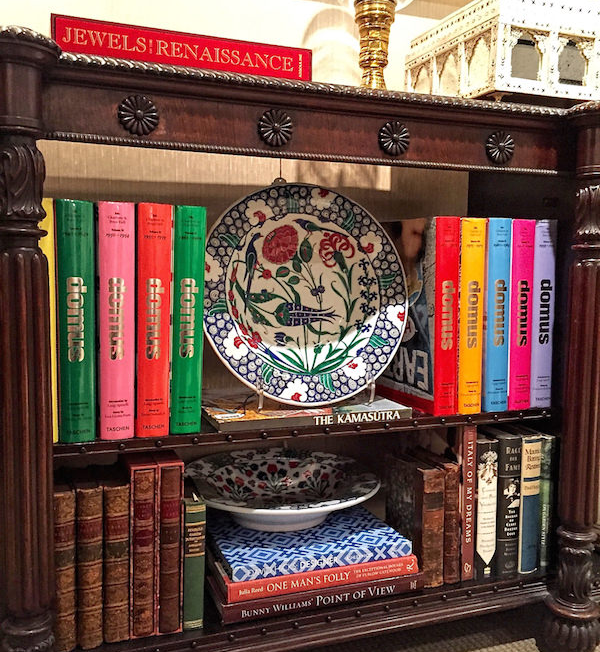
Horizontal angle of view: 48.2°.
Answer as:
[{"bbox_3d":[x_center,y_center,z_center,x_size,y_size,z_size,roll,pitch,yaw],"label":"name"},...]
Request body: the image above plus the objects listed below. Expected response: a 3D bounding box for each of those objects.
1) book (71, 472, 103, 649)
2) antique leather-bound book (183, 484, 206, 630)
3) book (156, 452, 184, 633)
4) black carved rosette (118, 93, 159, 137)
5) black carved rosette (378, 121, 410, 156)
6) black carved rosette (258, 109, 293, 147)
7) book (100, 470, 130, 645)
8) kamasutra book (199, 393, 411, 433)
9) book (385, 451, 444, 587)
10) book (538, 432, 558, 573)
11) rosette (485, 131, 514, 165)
[{"bbox_3d":[-0.306,0.325,0.965,0.035,0.223,0.127,-1,5,-21],"label":"book"},{"bbox_3d":[-0.171,0.342,1.014,0.032,0.185,0.118,-1,5,-21],"label":"antique leather-bound book"},{"bbox_3d":[-0.210,0.310,1.021,0.037,0.246,0.158,-1,5,-21],"label":"book"},{"bbox_3d":[-0.208,-0.271,0.864,0.050,0.051,0.014,-1,5,-21],"label":"black carved rosette"},{"bbox_3d":[0.140,-0.278,0.995,0.050,0.051,0.014,-1,5,-21],"label":"black carved rosette"},{"bbox_3d":[-0.034,-0.275,0.930,0.050,0.051,0.014,-1,5,-21],"label":"black carved rosette"},{"bbox_3d":[-0.274,0.324,0.981,0.036,0.222,0.127,-1,5,-21],"label":"book"},{"bbox_3d":[-0.004,0.134,1.095,0.307,0.014,0.201,-1,5,-21],"label":"kamasutra book"},{"bbox_3d":[0.196,0.328,1.153,0.041,0.196,0.129,-1,5,-21],"label":"book"},{"bbox_3d":[0.399,0.303,1.230,0.028,0.236,0.158,-1,5,-21],"label":"book"},{"bbox_3d":[0.316,-0.282,1.061,0.050,0.051,0.014,-1,5,-21],"label":"rosette"}]

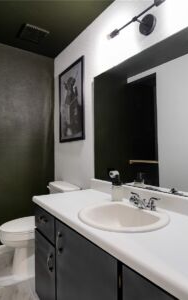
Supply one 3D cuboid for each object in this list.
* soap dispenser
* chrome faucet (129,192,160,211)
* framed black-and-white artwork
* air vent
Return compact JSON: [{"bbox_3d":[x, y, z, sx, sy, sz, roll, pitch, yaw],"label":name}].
[{"bbox_3d":[0.186,0.293,1.480,0.085,0.220,0.078,0,0,-35],"label":"soap dispenser"},{"bbox_3d":[0.328,0.345,1.247,0.120,0.085,0.200,0,0,-35],"label":"chrome faucet"},{"bbox_3d":[-0.292,-0.555,2.239,0.022,0.900,0.610,0,0,-35],"label":"framed black-and-white artwork"},{"bbox_3d":[-0.677,-1.278,2.071,0.250,0.030,0.280,0,0,-35],"label":"air vent"}]

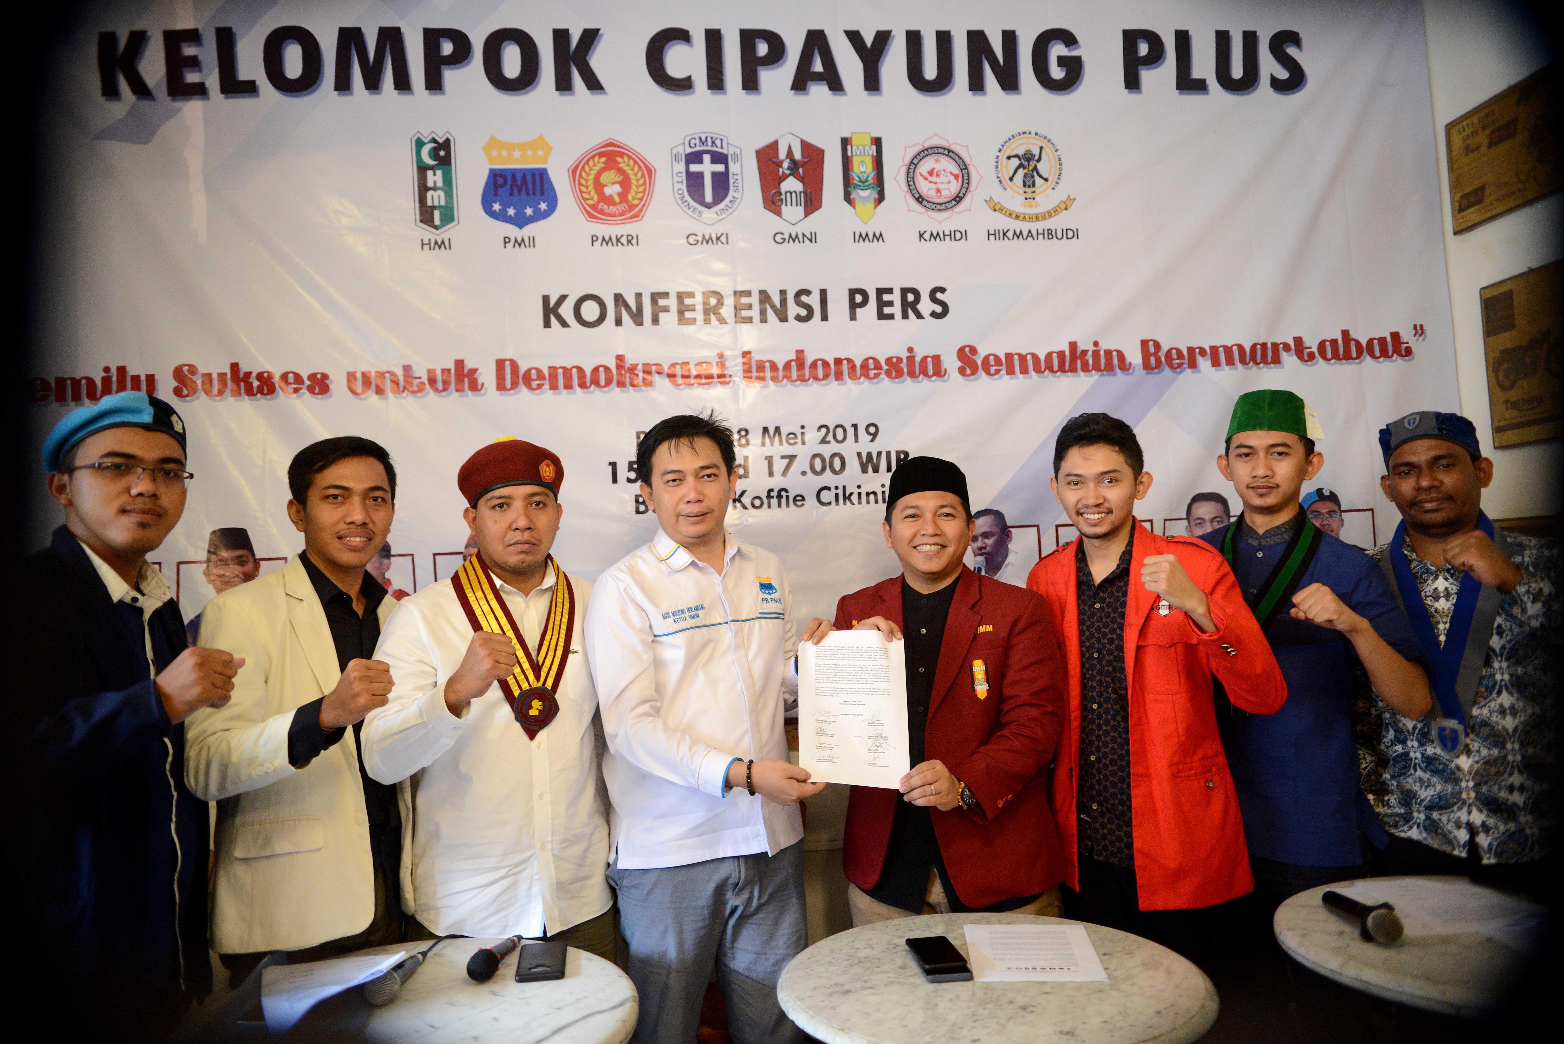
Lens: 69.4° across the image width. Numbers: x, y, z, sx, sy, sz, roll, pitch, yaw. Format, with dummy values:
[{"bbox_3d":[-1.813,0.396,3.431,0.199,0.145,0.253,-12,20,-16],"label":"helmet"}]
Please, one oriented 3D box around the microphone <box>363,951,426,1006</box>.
[{"bbox_3d":[-0.603,0.722,1.800,0.052,0.052,0.180,-2,-6,3],"label":"microphone"}]

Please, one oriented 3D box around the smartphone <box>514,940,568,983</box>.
[{"bbox_3d":[-0.399,0.736,1.885,0.077,0.011,0.155,-1,-2,-9],"label":"smartphone"}]

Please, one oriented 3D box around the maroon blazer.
[{"bbox_3d":[0.335,0.425,2.210,0.480,0.660,0.310,-2,-2,13],"label":"maroon blazer"}]

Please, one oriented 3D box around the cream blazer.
[{"bbox_3d":[-0.830,0.390,1.950,0.450,0.690,0.330,0,-3,-33],"label":"cream blazer"}]

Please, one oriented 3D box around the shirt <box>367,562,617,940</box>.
[{"bbox_3d":[-0.532,0.402,2.070,0.470,0.670,0.360,-1,-2,-24],"label":"shirt"}]

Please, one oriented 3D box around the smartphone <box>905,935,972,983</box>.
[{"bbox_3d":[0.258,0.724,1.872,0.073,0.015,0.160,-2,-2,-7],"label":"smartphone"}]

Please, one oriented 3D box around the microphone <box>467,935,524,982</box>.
[{"bbox_3d":[-0.466,0.707,1.855,0.052,0.052,0.191,-3,-7,8],"label":"microphone"}]

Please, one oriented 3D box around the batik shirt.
[{"bbox_3d":[1.352,0.337,2.250,0.450,0.640,0.310,-3,-2,27],"label":"batik shirt"}]

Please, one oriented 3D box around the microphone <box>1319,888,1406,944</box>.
[{"bbox_3d":[0.944,0.641,1.851,0.056,0.055,0.228,-2,-6,1],"label":"microphone"}]

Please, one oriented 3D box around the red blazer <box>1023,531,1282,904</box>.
[{"bbox_3d":[0.730,0.388,2.200,0.490,0.740,0.320,-2,-2,19],"label":"red blazer"}]

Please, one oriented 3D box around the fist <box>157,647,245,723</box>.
[{"bbox_3d":[-0.782,0.217,1.520,0.085,0.095,0.105,1,-3,-45],"label":"fist"}]

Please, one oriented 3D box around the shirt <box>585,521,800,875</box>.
[{"bbox_3d":[-0.170,0.340,2.180,0.430,0.655,0.320,-1,-2,-23],"label":"shirt"}]

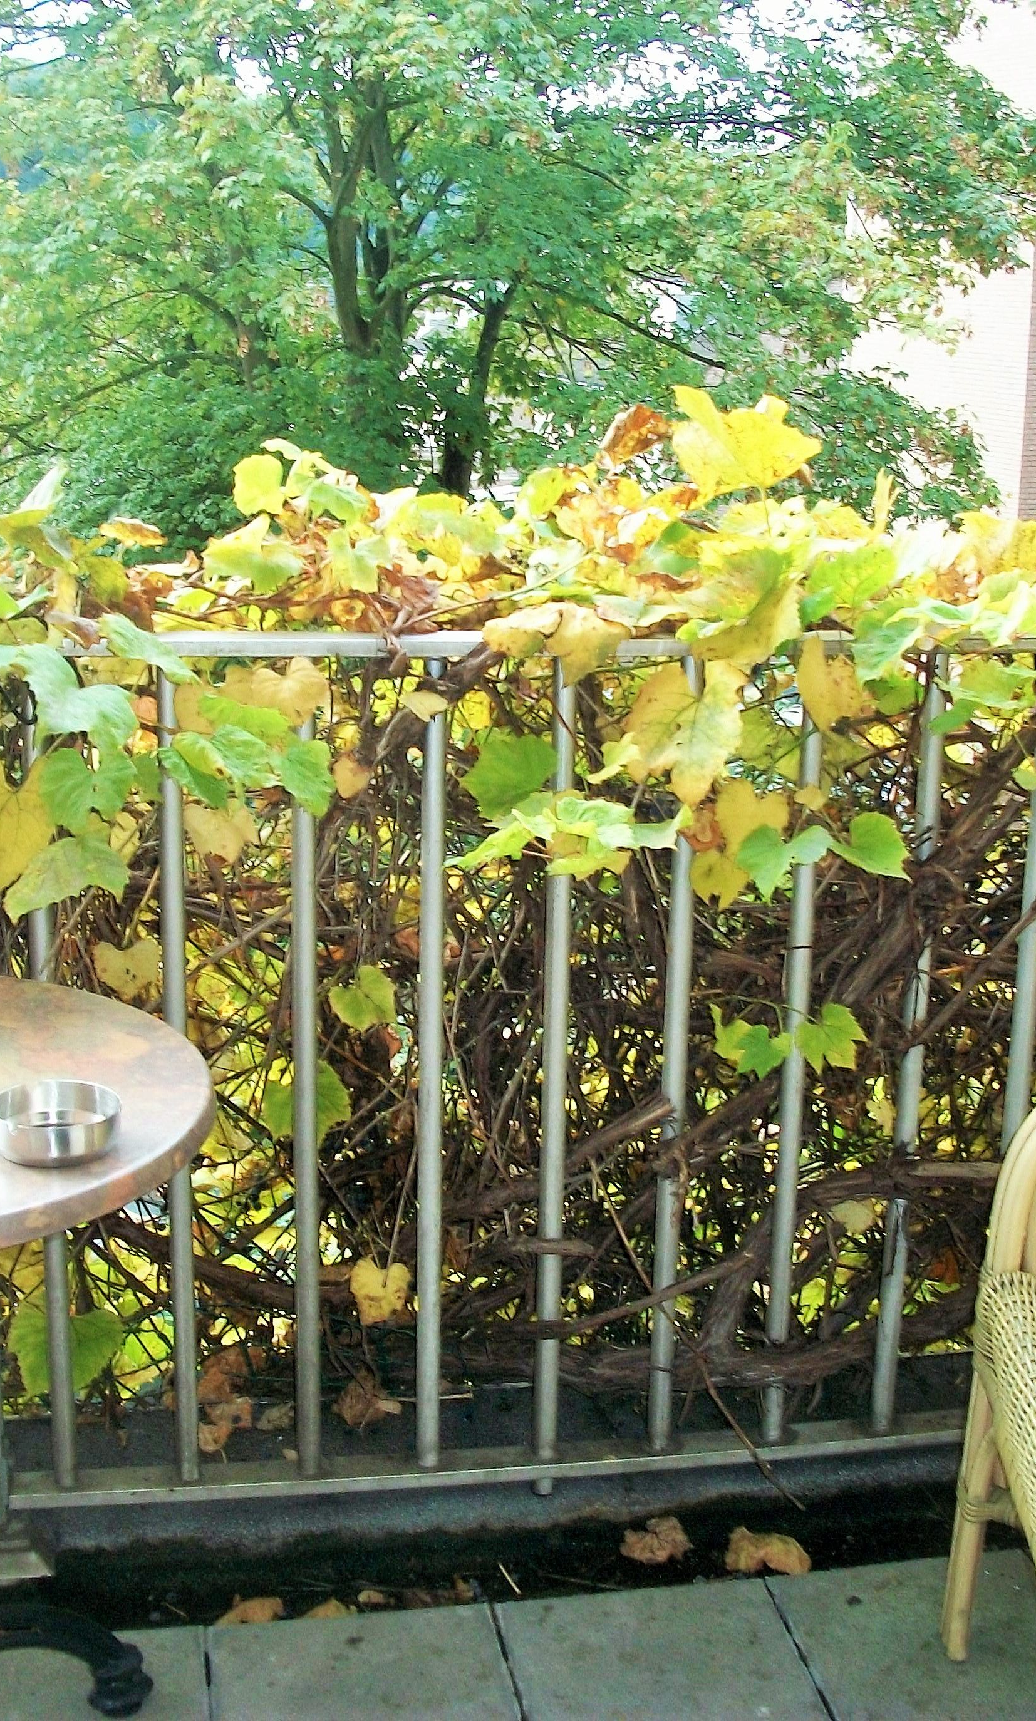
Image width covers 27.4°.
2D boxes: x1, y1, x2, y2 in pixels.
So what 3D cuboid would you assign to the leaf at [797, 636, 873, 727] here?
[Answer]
[{"bbox_3d":[0.320,-0.178,2.144,0.078,0.097,0.030,-1,10,-9],"label":"leaf"}]

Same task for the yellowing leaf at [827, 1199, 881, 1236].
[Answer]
[{"bbox_3d":[0.389,0.415,2.462,0.067,0.044,0.018,-2,5,-10],"label":"yellowing leaf"}]

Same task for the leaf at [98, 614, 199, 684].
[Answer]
[{"bbox_3d":[-0.360,-0.206,2.069,0.118,0.060,0.050,30,-22,2],"label":"leaf"}]

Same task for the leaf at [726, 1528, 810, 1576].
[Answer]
[{"bbox_3d":[0.277,0.769,2.357,0.100,0.035,0.055,-1,15,-9],"label":"leaf"}]

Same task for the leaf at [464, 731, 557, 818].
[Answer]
[{"bbox_3d":[-0.009,-0.093,2.289,0.110,0.099,0.035,-1,6,-10],"label":"leaf"}]

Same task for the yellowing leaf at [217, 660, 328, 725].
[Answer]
[{"bbox_3d":[-0.248,-0.168,2.131,0.115,0.070,0.035,-1,6,-10],"label":"yellowing leaf"}]

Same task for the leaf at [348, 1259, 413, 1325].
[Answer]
[{"bbox_3d":[-0.154,0.484,2.376,0.072,0.078,0.020,0,5,-7],"label":"leaf"}]

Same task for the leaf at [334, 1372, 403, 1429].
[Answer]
[{"bbox_3d":[-0.181,0.654,2.571,0.087,0.075,0.045,-1,-29,-10],"label":"leaf"}]

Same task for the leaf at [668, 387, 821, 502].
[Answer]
[{"bbox_3d":[0.237,-0.437,2.229,0.163,0.117,0.050,-1,5,-9],"label":"leaf"}]

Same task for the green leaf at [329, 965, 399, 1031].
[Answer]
[{"bbox_3d":[-0.163,0.145,2.244,0.073,0.070,0.025,-1,10,-9],"label":"green leaf"}]

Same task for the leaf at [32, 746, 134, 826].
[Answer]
[{"bbox_3d":[-0.430,-0.071,2.115,0.102,0.086,0.035,-1,1,-10],"label":"leaf"}]

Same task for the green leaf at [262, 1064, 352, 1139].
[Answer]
[{"bbox_3d":[-0.228,0.261,2.295,0.095,0.080,0.030,-1,15,-9],"label":"green leaf"}]

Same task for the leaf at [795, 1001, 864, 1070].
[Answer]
[{"bbox_3d":[0.335,0.193,2.286,0.074,0.076,0.020,-12,2,-10],"label":"leaf"}]

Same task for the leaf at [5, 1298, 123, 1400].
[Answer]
[{"bbox_3d":[-0.500,0.538,2.333,0.128,0.110,0.035,-1,10,-9],"label":"leaf"}]

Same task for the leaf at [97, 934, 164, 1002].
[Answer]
[{"bbox_3d":[-0.399,0.113,2.180,0.069,0.064,0.020,0,7,-10],"label":"leaf"}]

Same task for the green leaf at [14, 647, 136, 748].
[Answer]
[{"bbox_3d":[-0.422,-0.153,2.007,0.120,0.110,0.045,5,-28,-7],"label":"green leaf"}]

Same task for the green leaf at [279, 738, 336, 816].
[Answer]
[{"bbox_3d":[-0.208,-0.083,2.081,0.053,0.078,0.030,-1,5,-9],"label":"green leaf"}]

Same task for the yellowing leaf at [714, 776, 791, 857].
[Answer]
[{"bbox_3d":[0.258,-0.042,2.341,0.090,0.102,0.030,-1,11,-10],"label":"yellowing leaf"}]

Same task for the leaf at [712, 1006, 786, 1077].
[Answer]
[{"bbox_3d":[0.247,0.193,2.266,0.077,0.072,0.035,2,15,3],"label":"leaf"}]

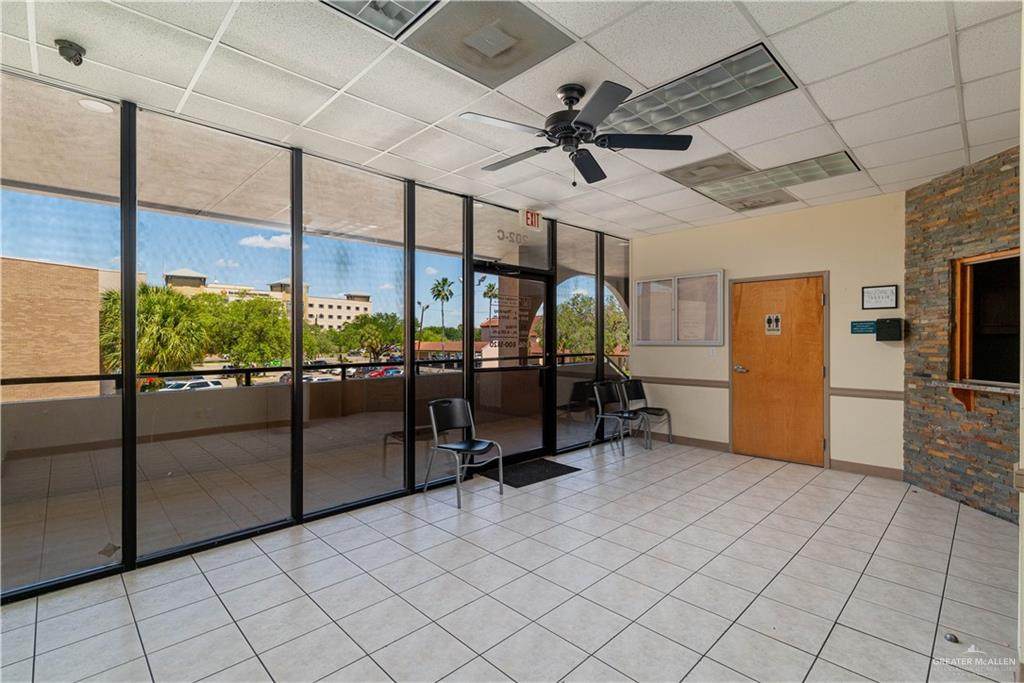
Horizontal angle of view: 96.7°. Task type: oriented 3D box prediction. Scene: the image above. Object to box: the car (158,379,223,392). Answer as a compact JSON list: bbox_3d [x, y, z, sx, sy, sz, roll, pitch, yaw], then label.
[{"bbox_3d":[-27.178,4.111,38.008,1.950,1.760,4.900,0,1,27],"label":"car"}]

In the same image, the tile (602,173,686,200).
[{"bbox_3d":[1.224,-1.435,4.249,0.600,0.020,0.600,0,1,-44],"label":"tile"}]

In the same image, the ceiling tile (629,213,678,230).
[{"bbox_3d":[1.689,-1.459,5.556,0.605,0.020,0.605,0,0,-44],"label":"ceiling tile"}]

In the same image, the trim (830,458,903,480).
[{"bbox_3d":[3.517,1.276,4.525,0.015,0.101,0.573,0,0,-44],"label":"trim"}]

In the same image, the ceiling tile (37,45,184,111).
[{"bbox_3d":[-2.164,-1.423,2.493,0.600,0.020,0.340,0,1,-44],"label":"ceiling tile"}]

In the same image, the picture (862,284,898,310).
[{"bbox_3d":[3.563,-0.425,4.417,0.020,0.225,0.275,0,1,-44],"label":"picture"}]

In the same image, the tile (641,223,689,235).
[{"bbox_3d":[1.977,-1.452,5.875,0.338,0.020,0.606,0,0,-44],"label":"tile"}]

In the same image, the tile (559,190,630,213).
[{"bbox_3d":[0.825,-1.460,4.736,0.617,0.025,0.610,-1,1,-44],"label":"tile"}]

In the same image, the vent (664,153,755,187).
[{"bbox_3d":[1.669,-1.453,3.856,0.617,0.025,0.610,-1,1,-44],"label":"vent"}]

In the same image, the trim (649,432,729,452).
[{"bbox_3d":[2.176,1.279,5.816,1.150,0.102,0.015,0,0,45],"label":"trim"}]

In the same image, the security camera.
[{"bbox_3d":[-2.120,-1.369,2.184,0.107,0.085,0.107,0,0,22],"label":"security camera"}]

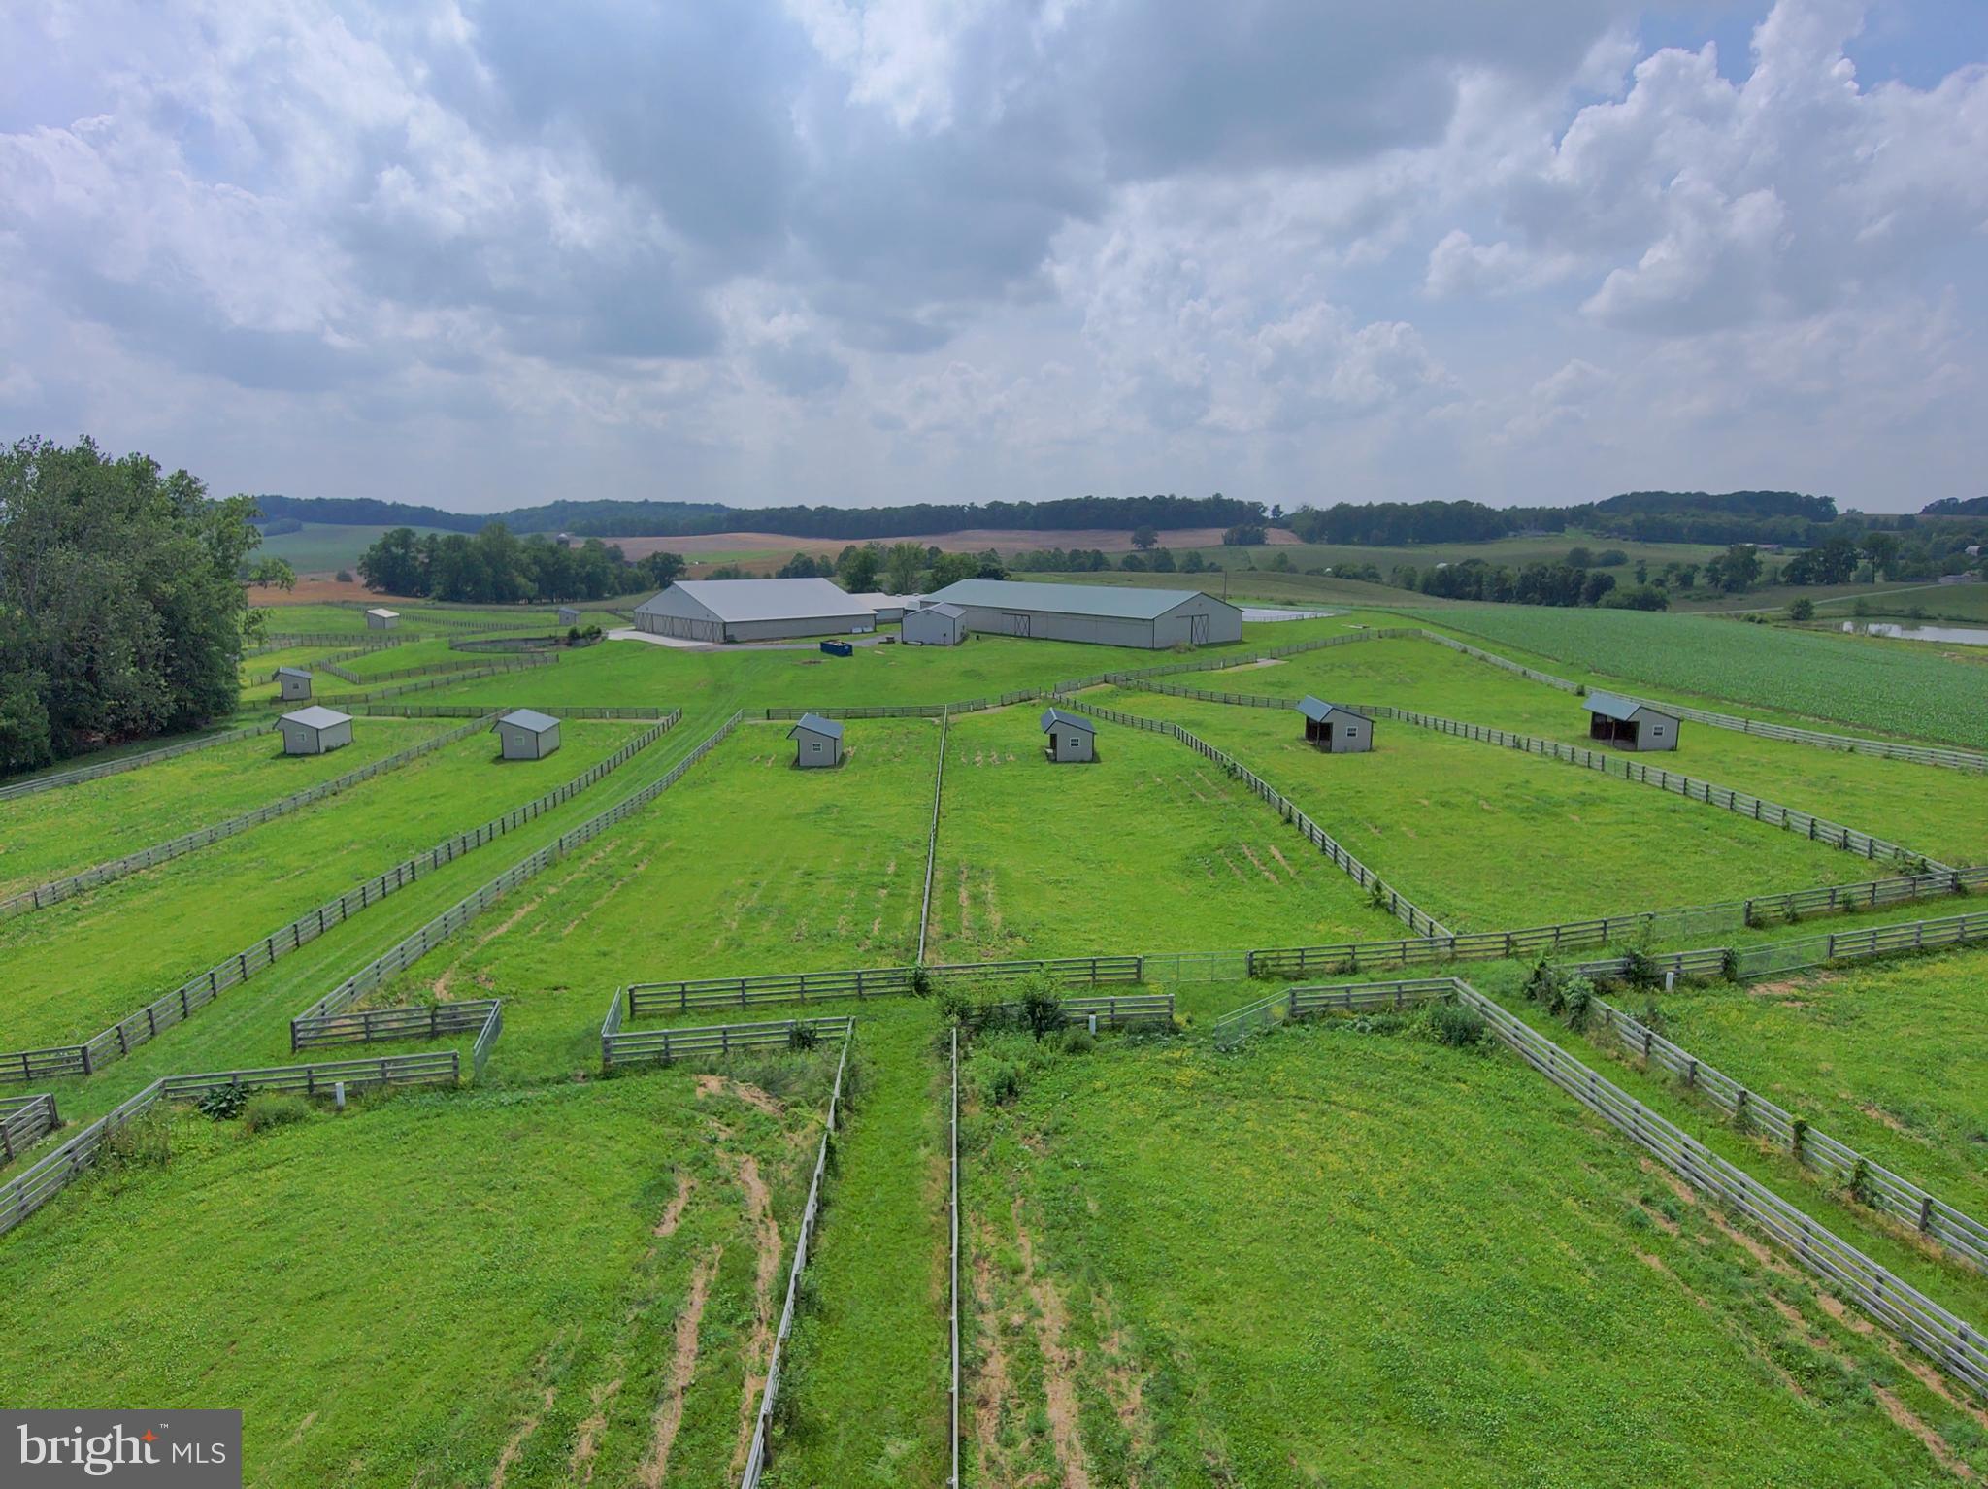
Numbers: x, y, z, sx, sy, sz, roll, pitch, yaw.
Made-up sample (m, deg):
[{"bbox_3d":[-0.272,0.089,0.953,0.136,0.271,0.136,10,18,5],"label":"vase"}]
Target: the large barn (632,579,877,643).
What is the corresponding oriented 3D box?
[{"bbox_3d":[-46.377,-26.808,231.458,31.362,9.566,39.145,-8,13,-38],"label":"large barn"}]

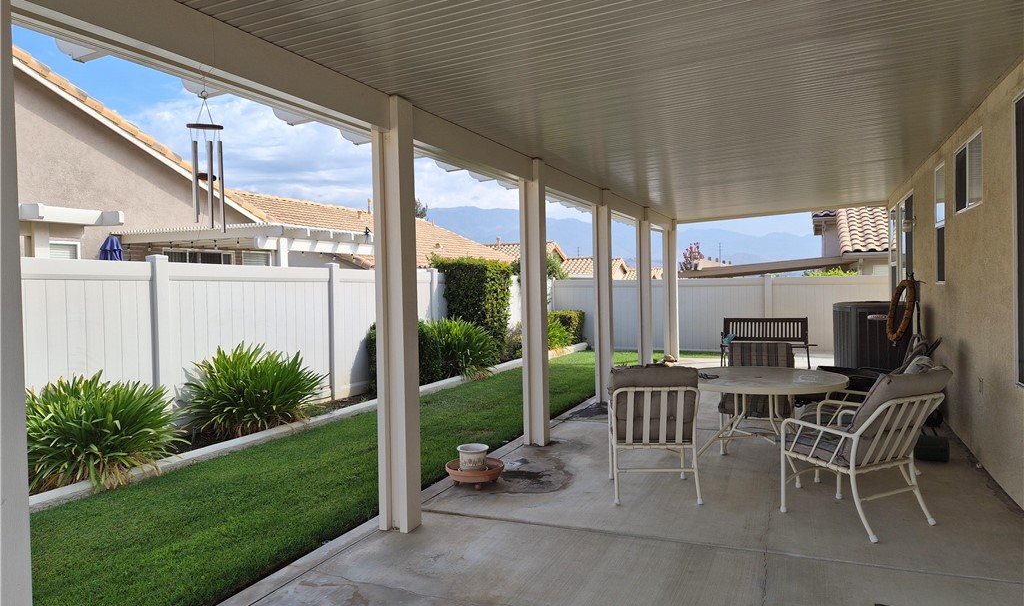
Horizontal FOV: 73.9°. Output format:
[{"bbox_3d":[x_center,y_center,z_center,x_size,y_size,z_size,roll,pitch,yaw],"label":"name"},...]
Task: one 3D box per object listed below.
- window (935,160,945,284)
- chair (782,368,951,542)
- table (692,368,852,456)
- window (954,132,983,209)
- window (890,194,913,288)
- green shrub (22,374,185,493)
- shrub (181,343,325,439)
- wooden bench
[{"bbox_3d":[4.376,-0.792,6.907,0.090,1.197,0.514,-1,1,24],"label":"window"},{"bbox_3d":[2.126,0.853,4.131,0.577,0.942,0.803,-2,1,-29],"label":"chair"},{"bbox_3d":[1.992,0.963,5.487,1.300,0.735,1.300,-1,1,24],"label":"table"},{"bbox_3d":[3.786,-1.050,5.629,0.066,0.558,1.051,-1,1,24],"label":"window"},{"bbox_3d":[5.764,-0.621,10.045,0.100,1.725,2.817,-1,1,24],"label":"window"},{"bbox_3d":[-3.244,0.974,5.384,1.051,0.788,1.080,-1,1,24],"label":"green shrub"},{"bbox_3d":[-2.606,0.897,6.920,1.051,0.847,1.256,-1,1,24],"label":"shrub"},{"bbox_3d":[4.420,0.687,11.862,1.416,0.839,0.584,-1,1,24],"label":"wooden bench"}]

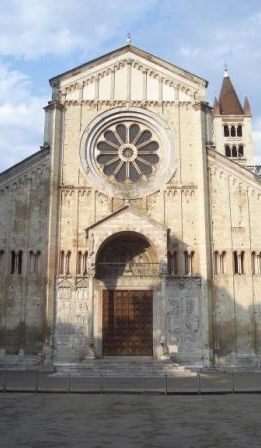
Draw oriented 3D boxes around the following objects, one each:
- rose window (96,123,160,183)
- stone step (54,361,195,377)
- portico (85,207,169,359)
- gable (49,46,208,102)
[{"bbox_3d":[-0.155,-5.504,39.079,4.942,4.947,0.450,0,-14,-1],"label":"rose window"},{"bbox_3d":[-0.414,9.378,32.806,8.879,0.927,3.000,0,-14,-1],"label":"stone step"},{"bbox_3d":[-0.243,4.116,35.290,5.796,10.393,2.500,0,-14,-1],"label":"portico"},{"bbox_3d":[-0.114,-11.816,40.404,12.399,5.028,1.000,0,-14,-1],"label":"gable"}]

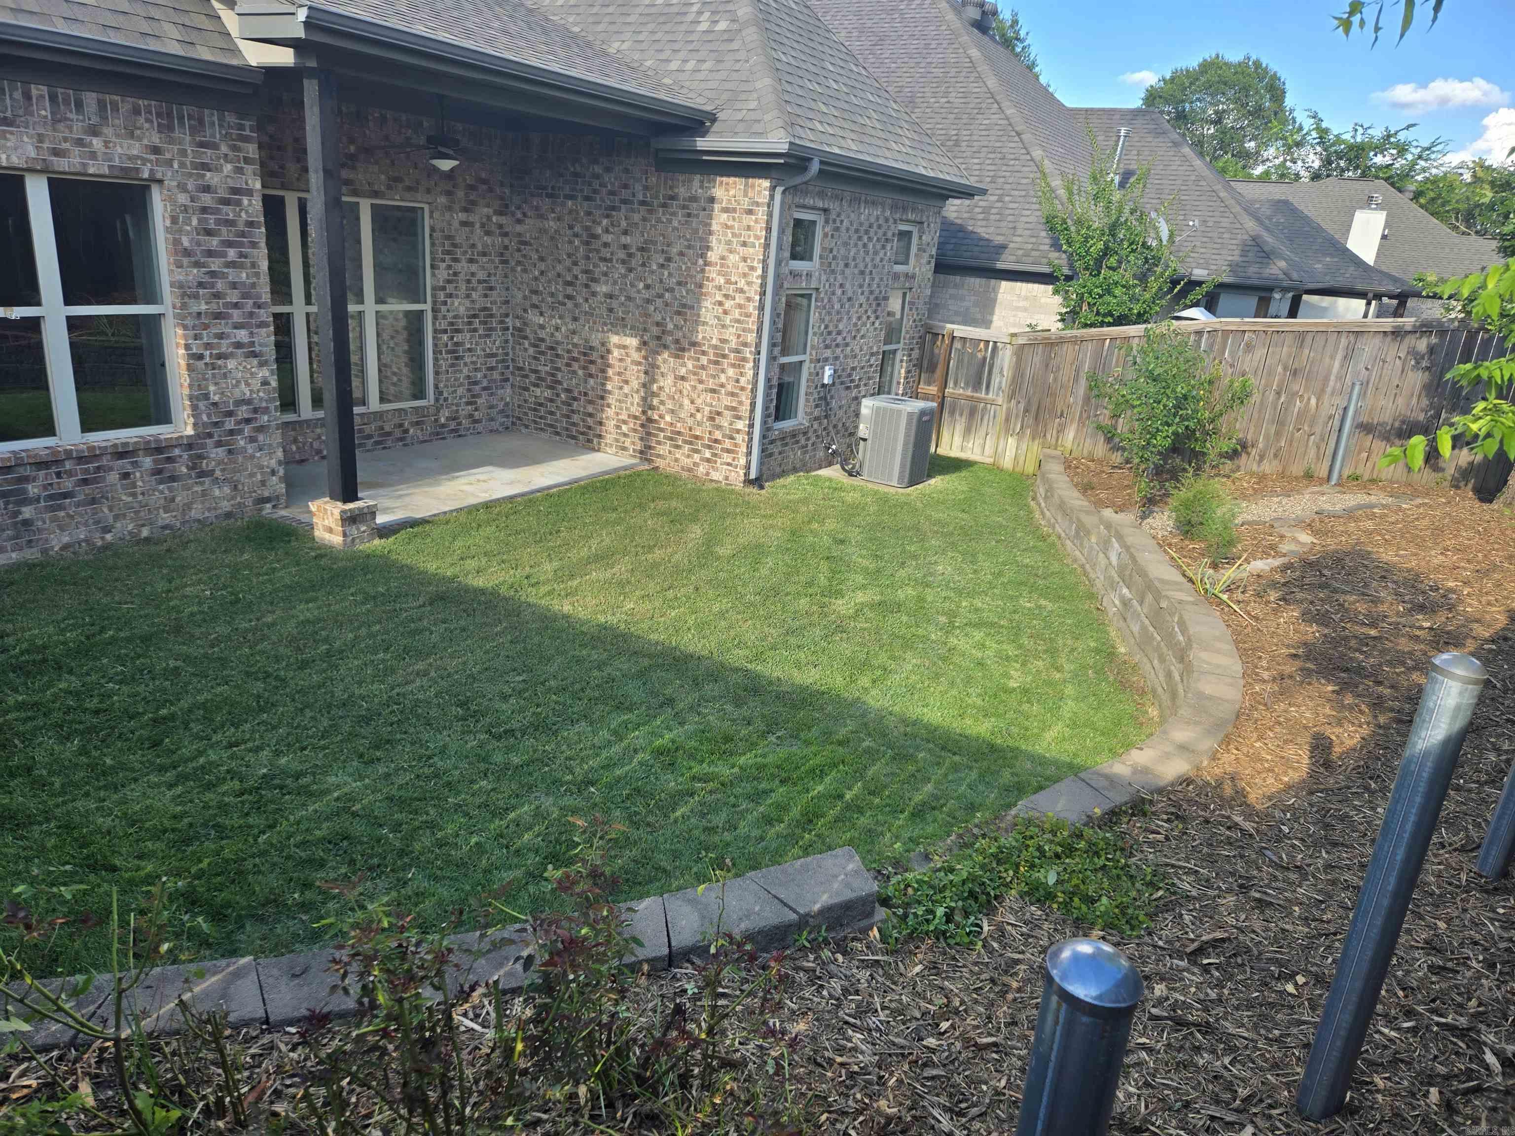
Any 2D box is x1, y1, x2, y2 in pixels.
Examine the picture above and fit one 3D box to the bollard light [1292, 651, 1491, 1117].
[{"bbox_3d":[1.560,0.835,2.497,0.106,1.310,0.106,14,22,28],"label":"bollard light"}]

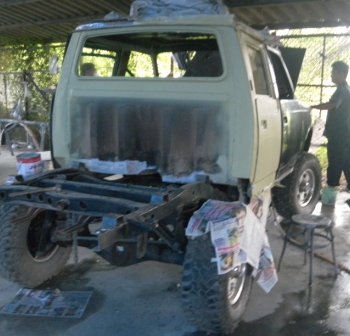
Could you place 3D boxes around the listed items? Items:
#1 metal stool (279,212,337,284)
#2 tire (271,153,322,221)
[{"bbox_3d":[1.090,0.645,3.671,0.335,0.465,0.335,-6,13,-30],"label":"metal stool"},{"bbox_3d":[1.383,0.212,5.086,0.258,0.776,0.776,10,15,42],"label":"tire"}]

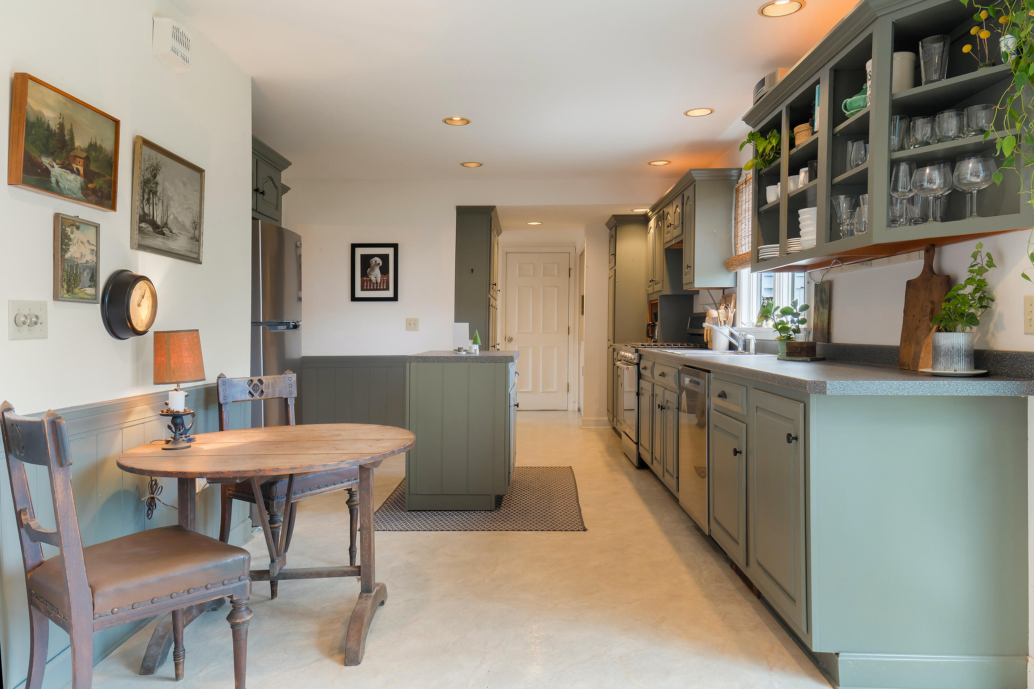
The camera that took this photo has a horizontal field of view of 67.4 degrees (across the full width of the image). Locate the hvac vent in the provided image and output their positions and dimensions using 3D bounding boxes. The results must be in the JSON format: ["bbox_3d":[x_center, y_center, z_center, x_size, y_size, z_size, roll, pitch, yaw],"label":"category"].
[{"bbox_3d":[-1.286,-1.120,2.899,0.066,0.132,0.180,0,1,1],"label":"hvac vent"}]

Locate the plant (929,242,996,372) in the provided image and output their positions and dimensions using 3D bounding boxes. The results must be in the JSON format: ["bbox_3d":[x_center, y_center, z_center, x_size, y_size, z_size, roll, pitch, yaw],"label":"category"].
[{"bbox_3d":[1.385,-0.115,2.406,0.206,0.403,0.190,0,1,1],"label":"plant"}]

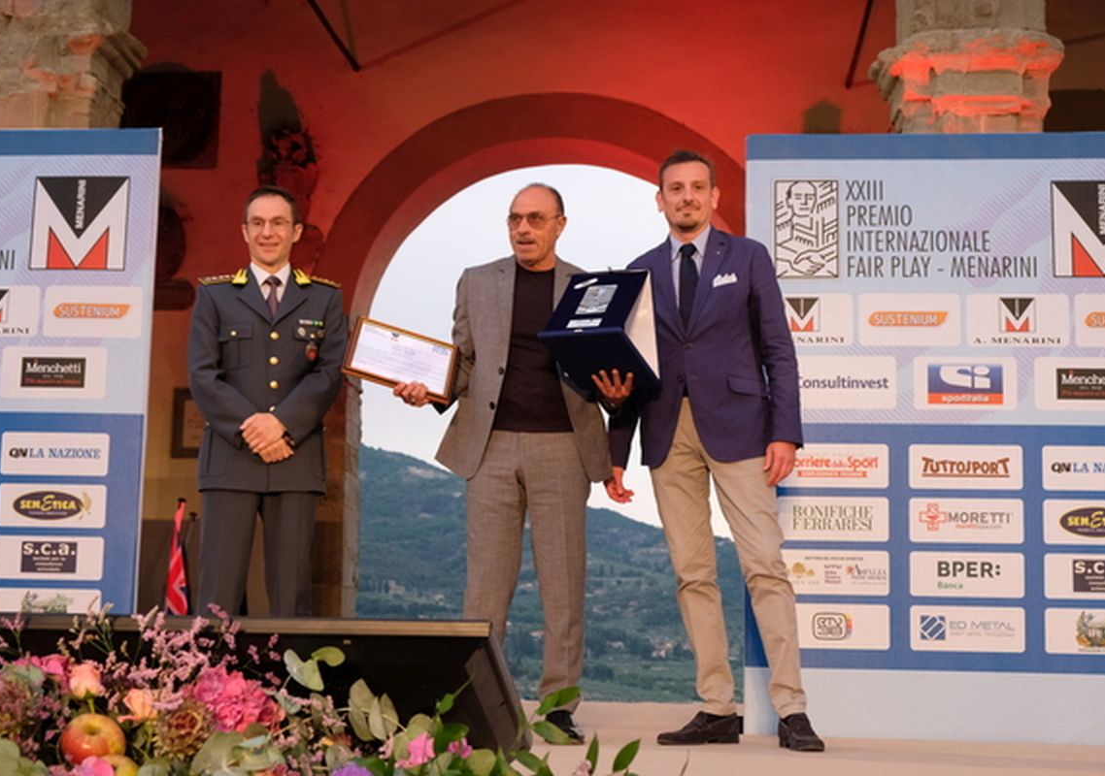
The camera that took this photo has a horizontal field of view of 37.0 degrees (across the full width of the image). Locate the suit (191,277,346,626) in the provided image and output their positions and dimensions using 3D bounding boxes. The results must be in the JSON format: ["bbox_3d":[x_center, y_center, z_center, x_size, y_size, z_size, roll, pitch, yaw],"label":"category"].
[{"bbox_3d":[-0.926,0.316,5.251,0.500,1.444,0.340,2,-8,-8],"label":"suit"}]

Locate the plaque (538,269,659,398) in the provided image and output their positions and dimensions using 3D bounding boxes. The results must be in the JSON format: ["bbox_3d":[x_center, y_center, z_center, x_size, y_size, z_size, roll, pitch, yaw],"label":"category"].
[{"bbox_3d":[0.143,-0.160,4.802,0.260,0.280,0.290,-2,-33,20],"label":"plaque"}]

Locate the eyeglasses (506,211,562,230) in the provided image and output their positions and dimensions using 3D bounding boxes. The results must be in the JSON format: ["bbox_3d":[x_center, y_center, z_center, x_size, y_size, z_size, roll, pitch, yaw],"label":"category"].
[{"bbox_3d":[-0.056,-0.525,5.171,0.145,0.048,0.145,-3,-8,26],"label":"eyeglasses"}]

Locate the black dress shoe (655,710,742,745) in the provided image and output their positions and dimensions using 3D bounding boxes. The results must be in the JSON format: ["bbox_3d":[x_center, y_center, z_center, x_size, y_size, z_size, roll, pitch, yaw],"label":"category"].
[{"bbox_3d":[0.447,1.028,5.006,0.290,0.100,0.105,5,-8,-25],"label":"black dress shoe"}]

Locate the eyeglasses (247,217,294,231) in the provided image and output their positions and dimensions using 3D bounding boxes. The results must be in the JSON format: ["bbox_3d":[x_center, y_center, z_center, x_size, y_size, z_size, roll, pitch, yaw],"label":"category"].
[{"bbox_3d":[-0.910,-0.529,5.341,0.140,0.040,0.145,1,-7,-2],"label":"eyeglasses"}]

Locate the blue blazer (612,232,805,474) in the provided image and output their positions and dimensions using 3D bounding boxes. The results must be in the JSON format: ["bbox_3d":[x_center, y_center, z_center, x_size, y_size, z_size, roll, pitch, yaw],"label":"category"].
[{"bbox_3d":[0.474,-0.128,5.091,0.570,0.760,0.330,0,-8,12],"label":"blue blazer"}]

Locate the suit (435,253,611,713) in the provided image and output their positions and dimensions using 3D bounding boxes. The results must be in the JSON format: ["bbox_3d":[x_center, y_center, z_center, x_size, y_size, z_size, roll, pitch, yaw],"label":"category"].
[{"bbox_3d":[-0.097,0.300,5.053,0.540,1.455,0.400,1,-7,-3],"label":"suit"}]

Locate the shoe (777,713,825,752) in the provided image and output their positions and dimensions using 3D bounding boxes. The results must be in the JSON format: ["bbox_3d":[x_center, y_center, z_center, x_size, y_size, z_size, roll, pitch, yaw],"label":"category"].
[{"bbox_3d":[0.746,1.021,4.904,0.105,0.100,0.290,3,-8,-14],"label":"shoe"}]

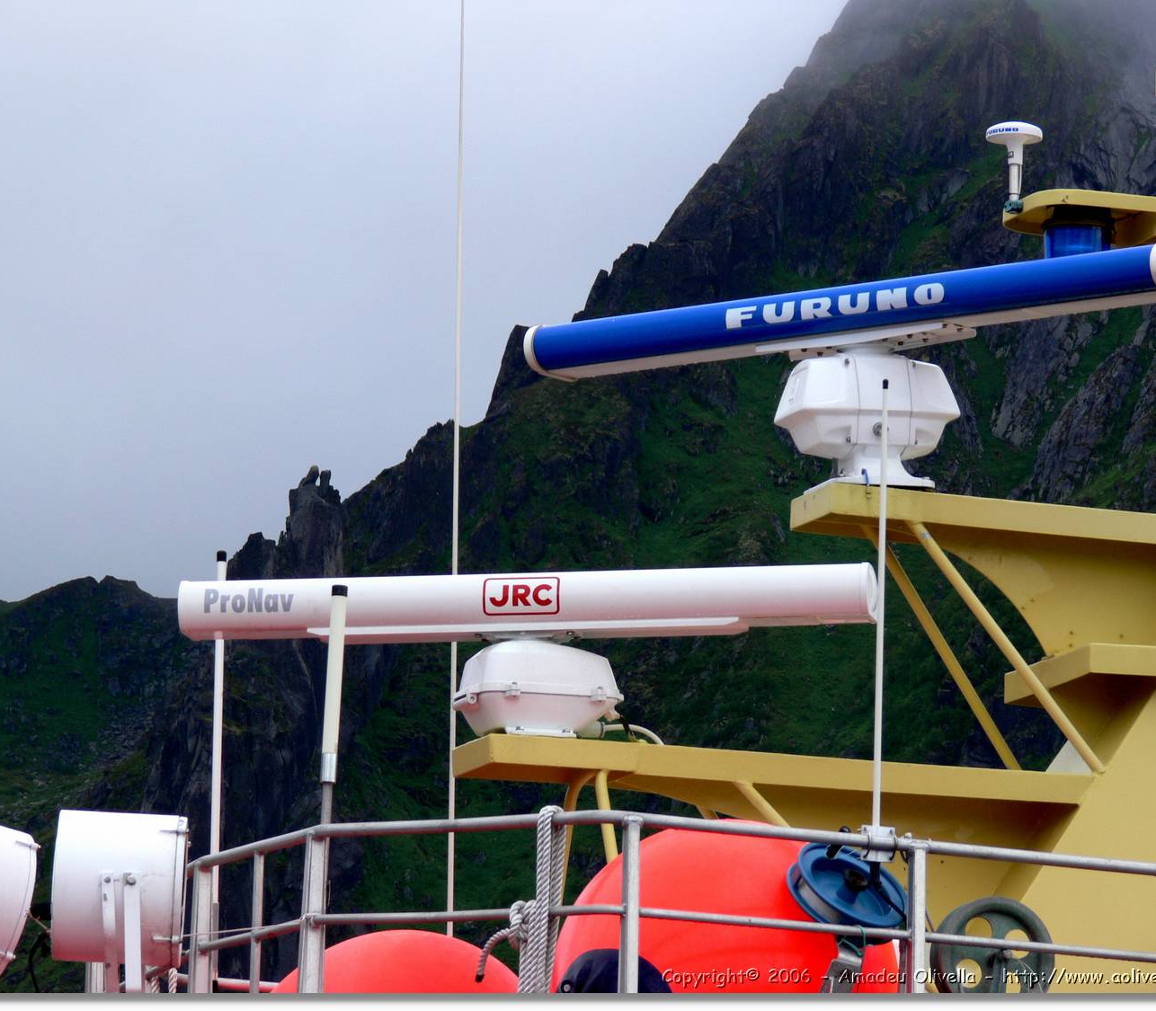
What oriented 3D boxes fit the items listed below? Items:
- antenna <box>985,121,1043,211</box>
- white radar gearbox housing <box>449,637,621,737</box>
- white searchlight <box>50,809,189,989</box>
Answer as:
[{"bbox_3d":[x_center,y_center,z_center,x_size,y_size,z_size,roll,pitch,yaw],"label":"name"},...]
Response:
[{"bbox_3d":[1.140,-0.884,21.450,0.148,0.230,0.148,1,-11,0],"label":"antenna"},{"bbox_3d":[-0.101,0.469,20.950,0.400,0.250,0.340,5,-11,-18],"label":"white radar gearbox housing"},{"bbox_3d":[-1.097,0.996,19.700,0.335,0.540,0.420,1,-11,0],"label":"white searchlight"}]

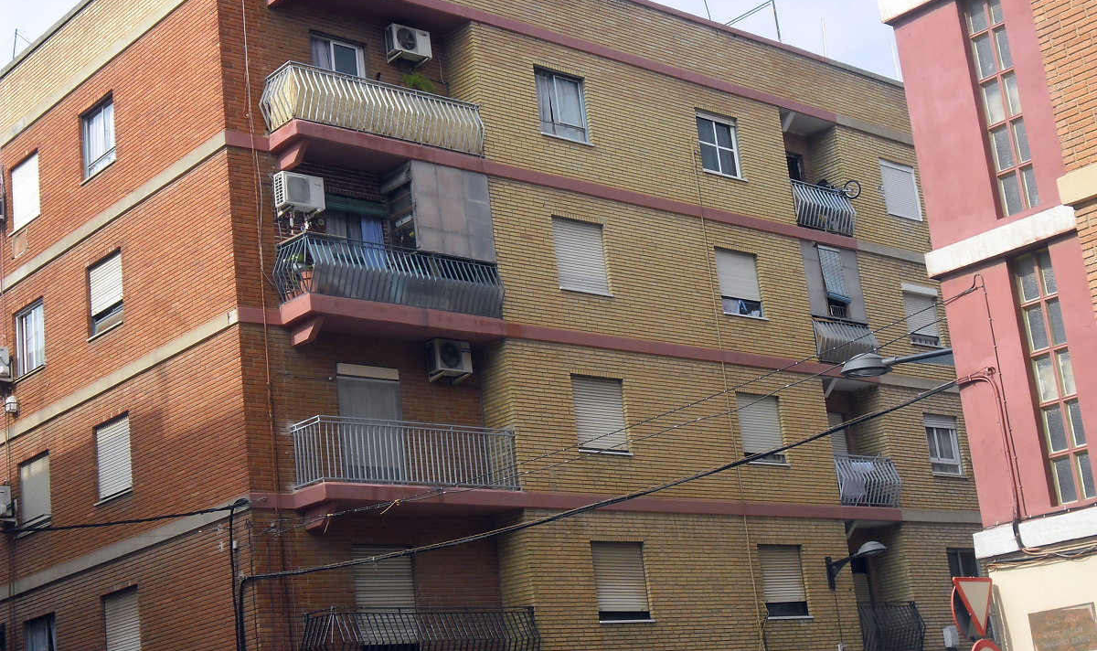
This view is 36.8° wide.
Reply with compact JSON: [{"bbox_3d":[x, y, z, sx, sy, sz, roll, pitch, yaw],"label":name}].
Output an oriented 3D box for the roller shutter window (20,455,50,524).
[{"bbox_3d":[-8.787,2.911,28.460,0.150,1.288,1.197,8,-21,-42],"label":"roller shutter window"}]

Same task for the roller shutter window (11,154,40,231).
[{"bbox_3d":[-9.759,-2.477,30.849,0.130,1.306,1.248,7,-21,-41],"label":"roller shutter window"}]

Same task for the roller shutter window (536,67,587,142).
[{"bbox_3d":[0.218,-3.876,29.178,1.217,1.288,0.150,7,-21,-41],"label":"roller shutter window"}]

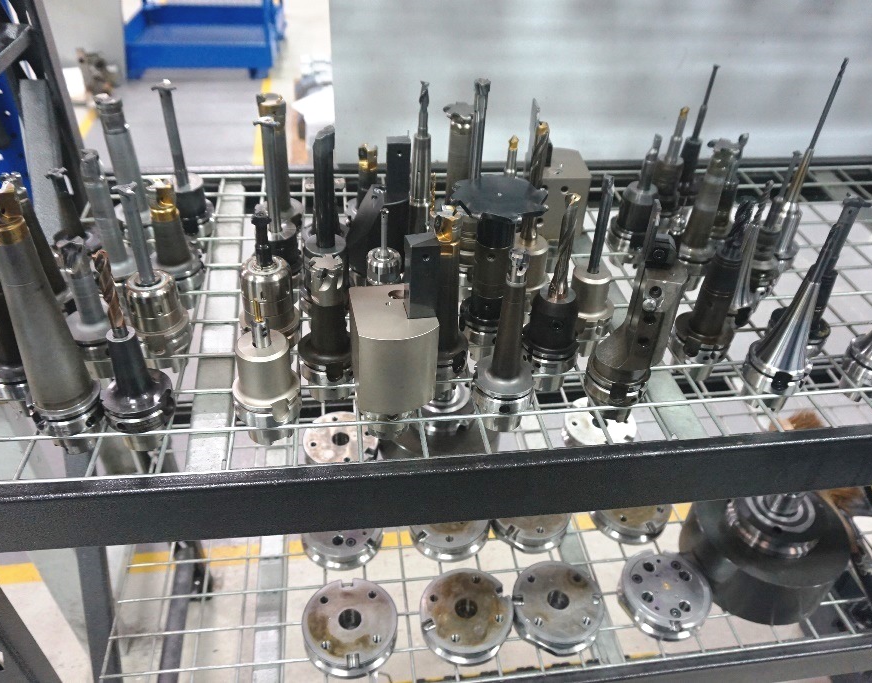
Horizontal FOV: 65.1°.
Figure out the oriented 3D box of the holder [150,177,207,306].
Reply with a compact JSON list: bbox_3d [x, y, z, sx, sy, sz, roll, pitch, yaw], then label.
[{"bbox_3d":[-0.308,-0.113,0.801,0.063,0.158,0.063,-1,41,-9],"label":"holder"}]

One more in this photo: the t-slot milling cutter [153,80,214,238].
[{"bbox_3d":[-0.322,-0.215,0.871,0.063,0.225,0.063,-3,40,-7],"label":"t-slot milling cutter"}]

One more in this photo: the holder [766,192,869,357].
[{"bbox_3d":[0.415,-0.057,0.747,0.063,0.210,0.063,-3,39,-7],"label":"holder"}]

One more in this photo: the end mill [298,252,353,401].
[{"bbox_3d":[-0.112,-0.014,0.700,0.063,0.161,0.063,-1,41,-9],"label":"end mill"}]

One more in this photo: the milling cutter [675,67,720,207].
[{"bbox_3d":[0.384,-0.288,1.010,0.063,0.233,0.063,-4,40,-6],"label":"milling cutter"}]

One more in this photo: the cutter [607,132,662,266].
[{"bbox_3d":[0.274,-0.189,0.926,0.063,0.184,0.063,-1,39,-9],"label":"cutter"}]

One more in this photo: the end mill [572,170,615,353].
[{"bbox_3d":[0.173,-0.081,0.744,0.063,0.211,0.063,0,37,0],"label":"end mill"}]

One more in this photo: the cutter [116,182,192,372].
[{"bbox_3d":[-0.294,-0.062,0.704,0.063,0.211,0.063,-3,40,-7],"label":"cutter"}]

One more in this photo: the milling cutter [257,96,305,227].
[{"bbox_3d":[-0.209,-0.215,0.899,0.063,0.209,0.063,-2,39,-8],"label":"milling cutter"}]

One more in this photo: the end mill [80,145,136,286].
[{"bbox_3d":[-0.368,-0.124,0.782,0.063,0.195,0.063,-4,40,-7],"label":"end mill"}]

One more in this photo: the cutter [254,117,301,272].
[{"bbox_3d":[-0.189,-0.145,0.796,0.063,0.229,0.063,-1,40,-9],"label":"cutter"}]

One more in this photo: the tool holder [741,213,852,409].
[{"bbox_3d":[0.364,-0.024,0.686,0.063,0.214,0.063,2,38,-1],"label":"tool holder"}]

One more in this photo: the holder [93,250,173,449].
[{"bbox_3d":[-0.278,0.011,0.617,0.063,0.212,0.063,0,41,-10],"label":"holder"}]

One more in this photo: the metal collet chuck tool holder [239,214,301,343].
[{"bbox_3d":[-0.177,-0.054,0.723,0.063,0.179,0.063,-1,38,-9],"label":"metal collet chuck tool holder"}]

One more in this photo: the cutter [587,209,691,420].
[{"bbox_3d":[0.187,-0.022,0.642,0.069,0.241,0.065,2,38,-1],"label":"cutter"}]

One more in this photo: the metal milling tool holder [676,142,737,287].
[{"bbox_3d":[0.331,-0.152,0.845,0.063,0.194,0.063,0,37,0],"label":"metal milling tool holder"}]

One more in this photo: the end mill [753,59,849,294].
[{"bbox_3d":[0.456,-0.200,0.860,0.063,0.299,0.063,-4,40,-6],"label":"end mill"}]

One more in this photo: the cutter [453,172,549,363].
[{"bbox_3d":[0.060,-0.067,0.731,0.093,0.196,0.093,2,38,-1],"label":"cutter"}]

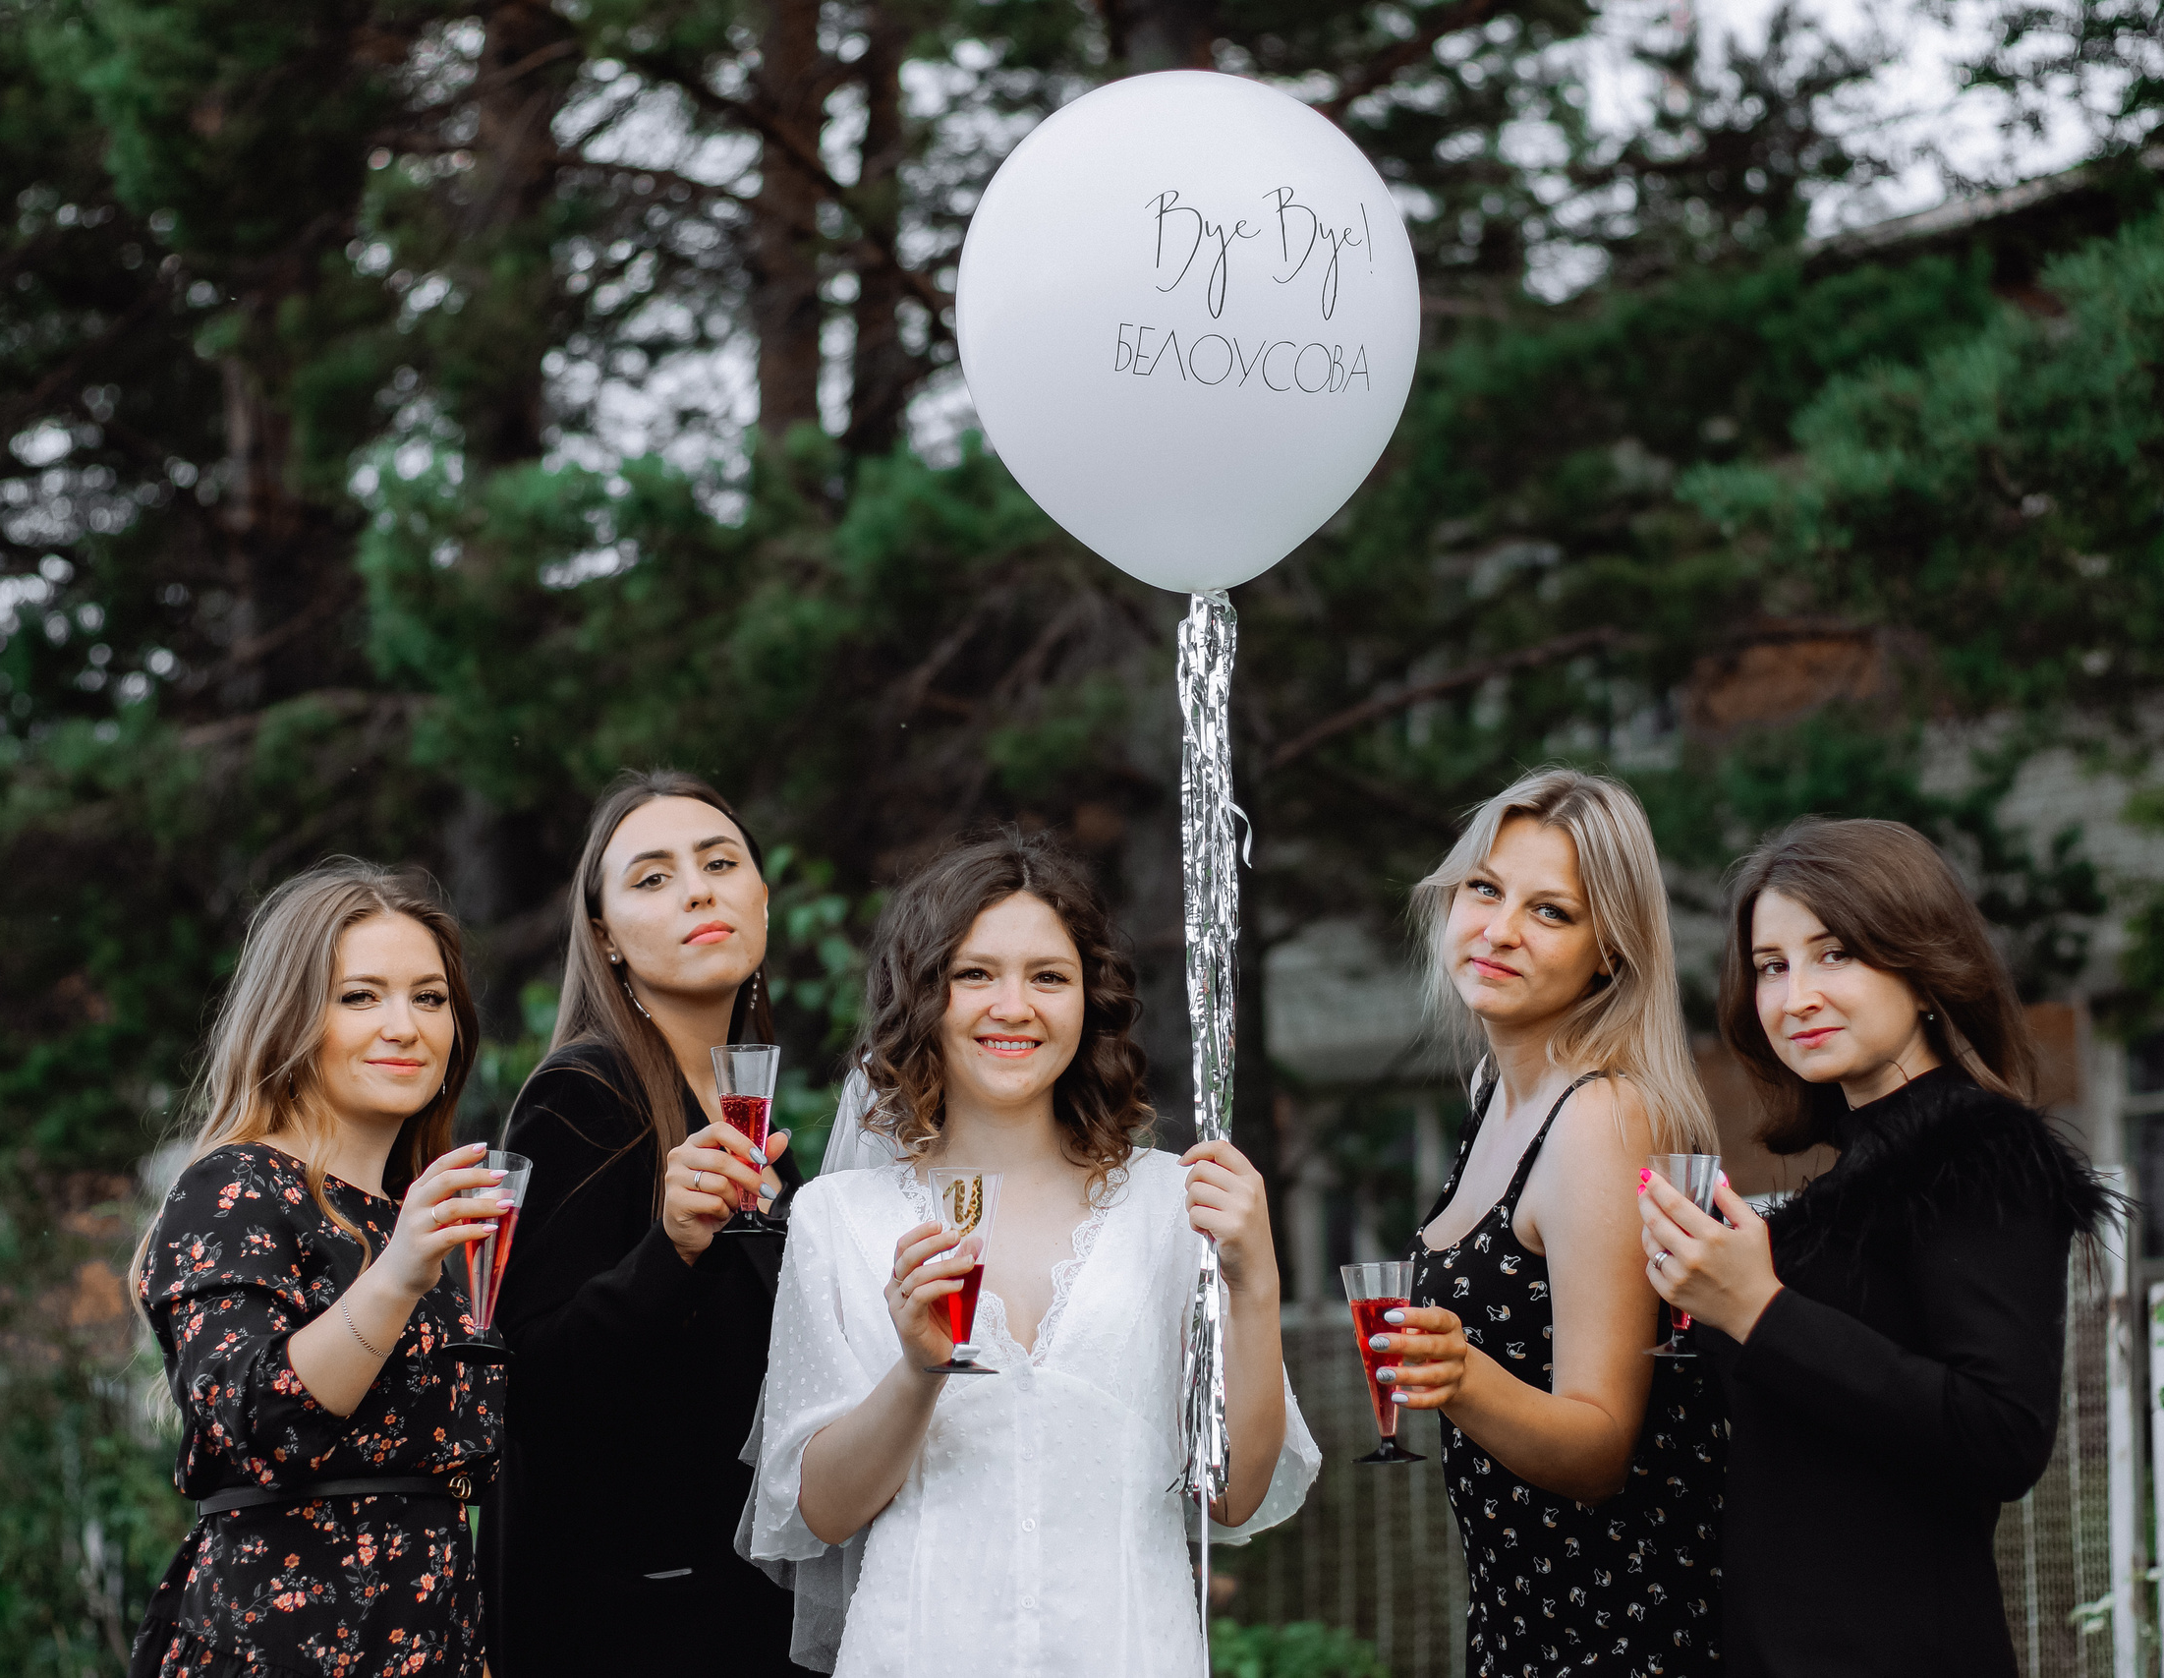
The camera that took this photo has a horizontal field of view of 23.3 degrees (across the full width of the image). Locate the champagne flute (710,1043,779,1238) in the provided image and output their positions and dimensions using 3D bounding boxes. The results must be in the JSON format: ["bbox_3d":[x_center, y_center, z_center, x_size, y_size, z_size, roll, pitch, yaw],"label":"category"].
[{"bbox_3d":[-0.286,0.259,4.520,0.061,0.168,0.061,-3,3,0],"label":"champagne flute"}]

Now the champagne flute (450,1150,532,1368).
[{"bbox_3d":[-0.484,0.340,4.270,0.061,0.168,0.061,5,-12,0],"label":"champagne flute"}]

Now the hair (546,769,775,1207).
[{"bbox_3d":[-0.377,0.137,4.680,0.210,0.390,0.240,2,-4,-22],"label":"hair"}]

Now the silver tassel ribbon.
[{"bbox_3d":[0.100,0.227,4.300,0.055,0.865,0.055,0,-4,0],"label":"silver tassel ribbon"}]

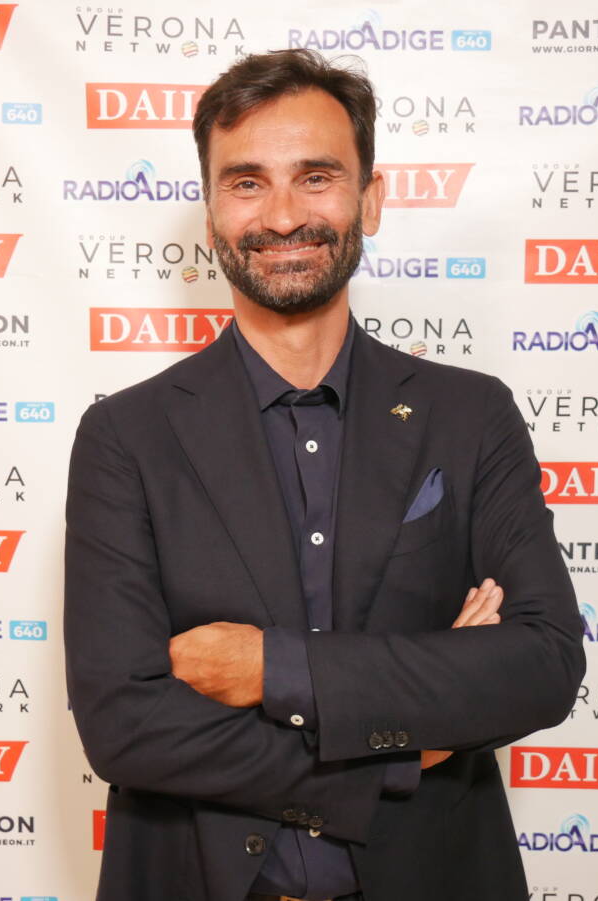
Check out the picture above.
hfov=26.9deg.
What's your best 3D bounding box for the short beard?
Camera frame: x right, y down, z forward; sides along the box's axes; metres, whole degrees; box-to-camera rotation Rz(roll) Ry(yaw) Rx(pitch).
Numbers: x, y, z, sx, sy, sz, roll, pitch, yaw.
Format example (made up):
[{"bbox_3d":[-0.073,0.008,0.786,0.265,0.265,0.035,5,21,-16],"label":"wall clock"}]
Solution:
[{"bbox_3d":[-0.011,-0.183,1.220,0.146,0.103,0.098,-4,6,4],"label":"short beard"}]

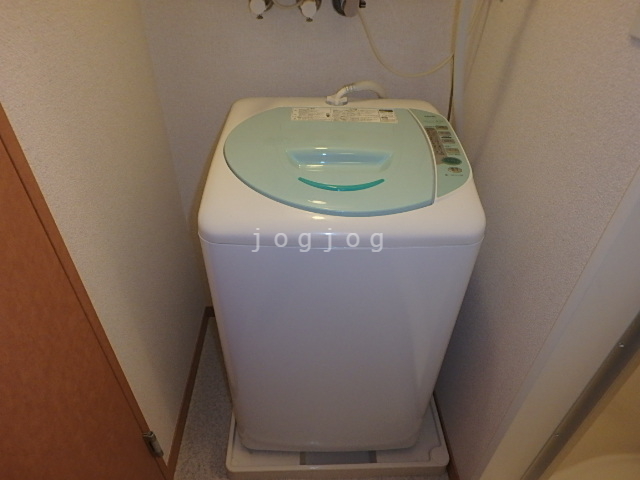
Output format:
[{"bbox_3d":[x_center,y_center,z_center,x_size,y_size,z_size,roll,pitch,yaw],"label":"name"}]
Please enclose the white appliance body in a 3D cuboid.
[{"bbox_3d":[0.038,0.121,1.186,0.520,0.865,0.505,0,38,0],"label":"white appliance body"}]

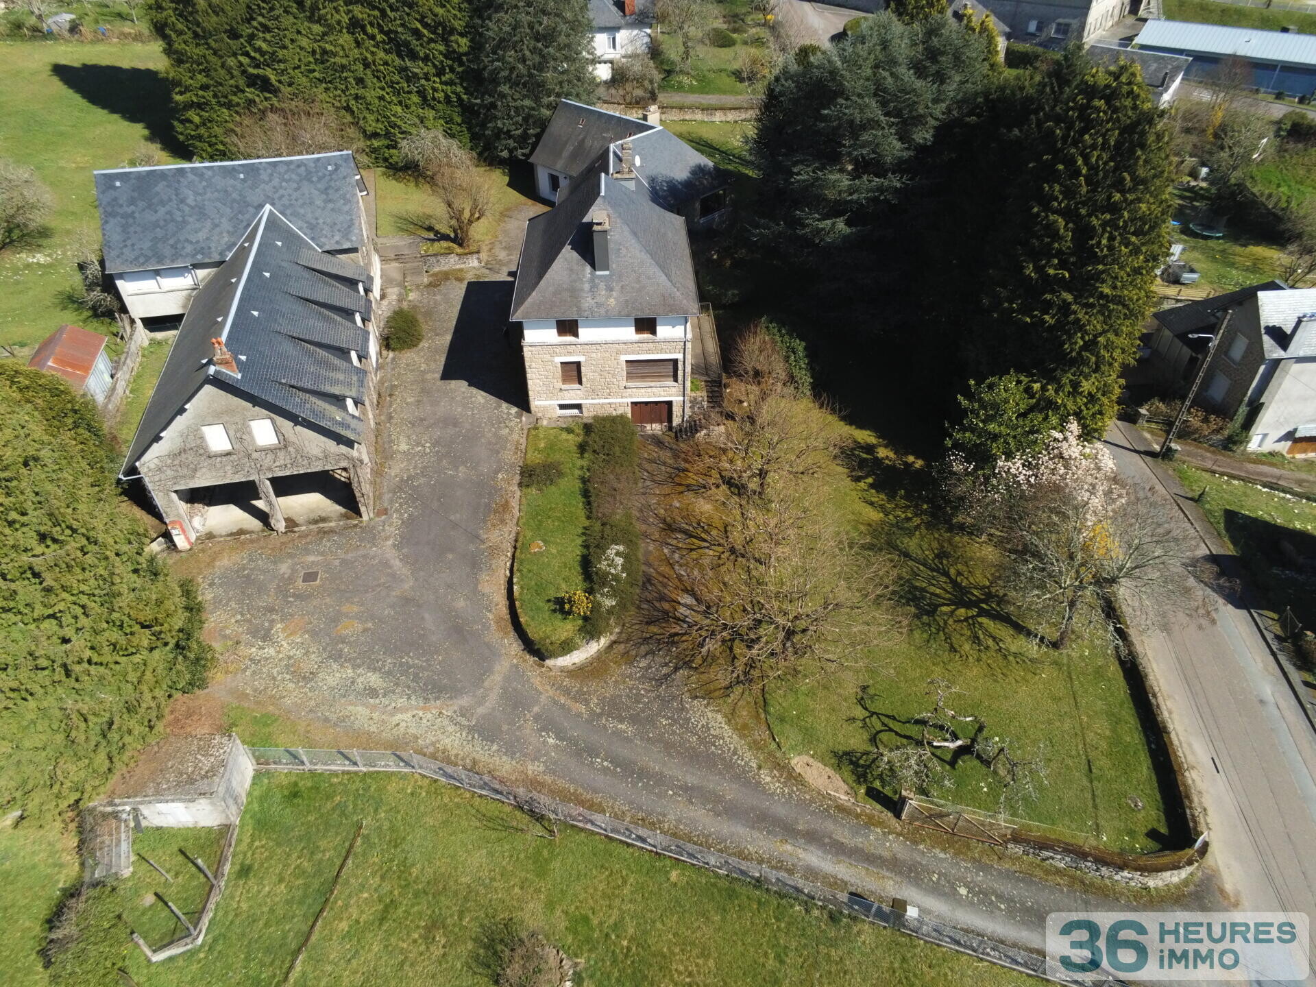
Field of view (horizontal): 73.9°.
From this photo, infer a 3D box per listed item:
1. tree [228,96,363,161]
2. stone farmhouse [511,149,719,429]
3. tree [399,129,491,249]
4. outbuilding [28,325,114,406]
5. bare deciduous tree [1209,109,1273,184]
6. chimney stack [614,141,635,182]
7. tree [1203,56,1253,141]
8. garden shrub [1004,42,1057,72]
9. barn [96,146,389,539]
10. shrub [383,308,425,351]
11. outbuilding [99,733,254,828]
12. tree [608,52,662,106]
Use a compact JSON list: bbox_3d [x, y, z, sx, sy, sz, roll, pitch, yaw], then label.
[{"bbox_3d":[-28.861,-29.397,69.635,10.480,5.600,6.812,-1,41,0],"label":"tree"},{"bbox_3d":[-2.850,-11.906,48.683,9.455,12.240,11.781,-2,41,-1],"label":"stone farmhouse"},{"bbox_3d":[-13.768,-19.565,56.982,6.030,6.900,5.427,-1,41,0],"label":"tree"},{"bbox_3d":[-31.776,-6.324,46.730,3.501,2.850,5.700,-9,42,-10],"label":"outbuilding"},{"bbox_3d":[46.916,-27.880,70.312,4.464,5.300,4.241,-1,41,0],"label":"bare deciduous tree"},{"bbox_3d":[-1.843,-17.977,47.503,1.224,2.550,0.816,-2,41,-1],"label":"chimney stack"},{"bbox_3d":[50.234,-35.117,77.189,3.632,7.200,3.450,-1,41,0],"label":"tree"},{"bbox_3d":[38.167,-44.593,89.301,5.460,2.000,1.911,-1,41,0],"label":"garden shrub"},{"bbox_3d":[-22.471,-9.356,46.742,13.520,11.128,24.024,-8,41,-8],"label":"barn"},{"bbox_3d":[-14.922,-9.986,51.487,2.240,2.000,2.240,-1,41,0],"label":"shrub"},{"bbox_3d":[-16.993,10.447,31.512,3.800,2.100,2.500,-4,41,-4],"label":"outbuilding"},{"bbox_3d":[-2.066,-39.183,81.737,4.805,4.600,4.565,-1,41,0],"label":"tree"}]

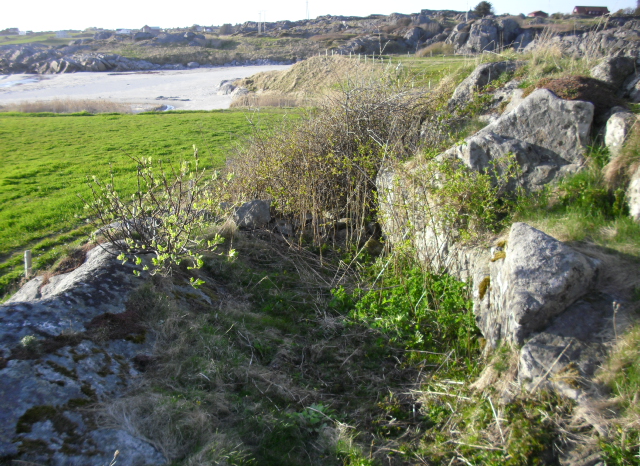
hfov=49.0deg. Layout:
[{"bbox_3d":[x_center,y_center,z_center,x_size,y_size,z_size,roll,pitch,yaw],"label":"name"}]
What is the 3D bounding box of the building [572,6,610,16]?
[{"bbox_3d":[113.986,-93.070,295.373,13.401,4.472,8.041,3,16,11],"label":"building"}]

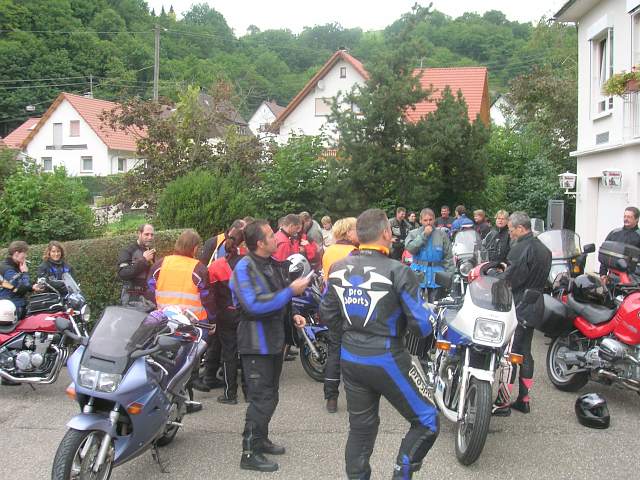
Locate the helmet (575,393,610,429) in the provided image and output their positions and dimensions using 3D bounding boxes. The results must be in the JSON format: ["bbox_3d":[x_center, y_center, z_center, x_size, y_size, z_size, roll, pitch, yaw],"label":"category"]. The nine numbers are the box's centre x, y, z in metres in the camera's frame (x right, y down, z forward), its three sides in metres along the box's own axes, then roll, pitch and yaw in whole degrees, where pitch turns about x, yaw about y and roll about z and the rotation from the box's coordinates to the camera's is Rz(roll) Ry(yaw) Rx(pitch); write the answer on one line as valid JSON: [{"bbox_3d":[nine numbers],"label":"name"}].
[{"bbox_3d":[2.328,1.432,6.013,0.250,0.260,0.330,-2,3,-37],"label":"helmet"}]

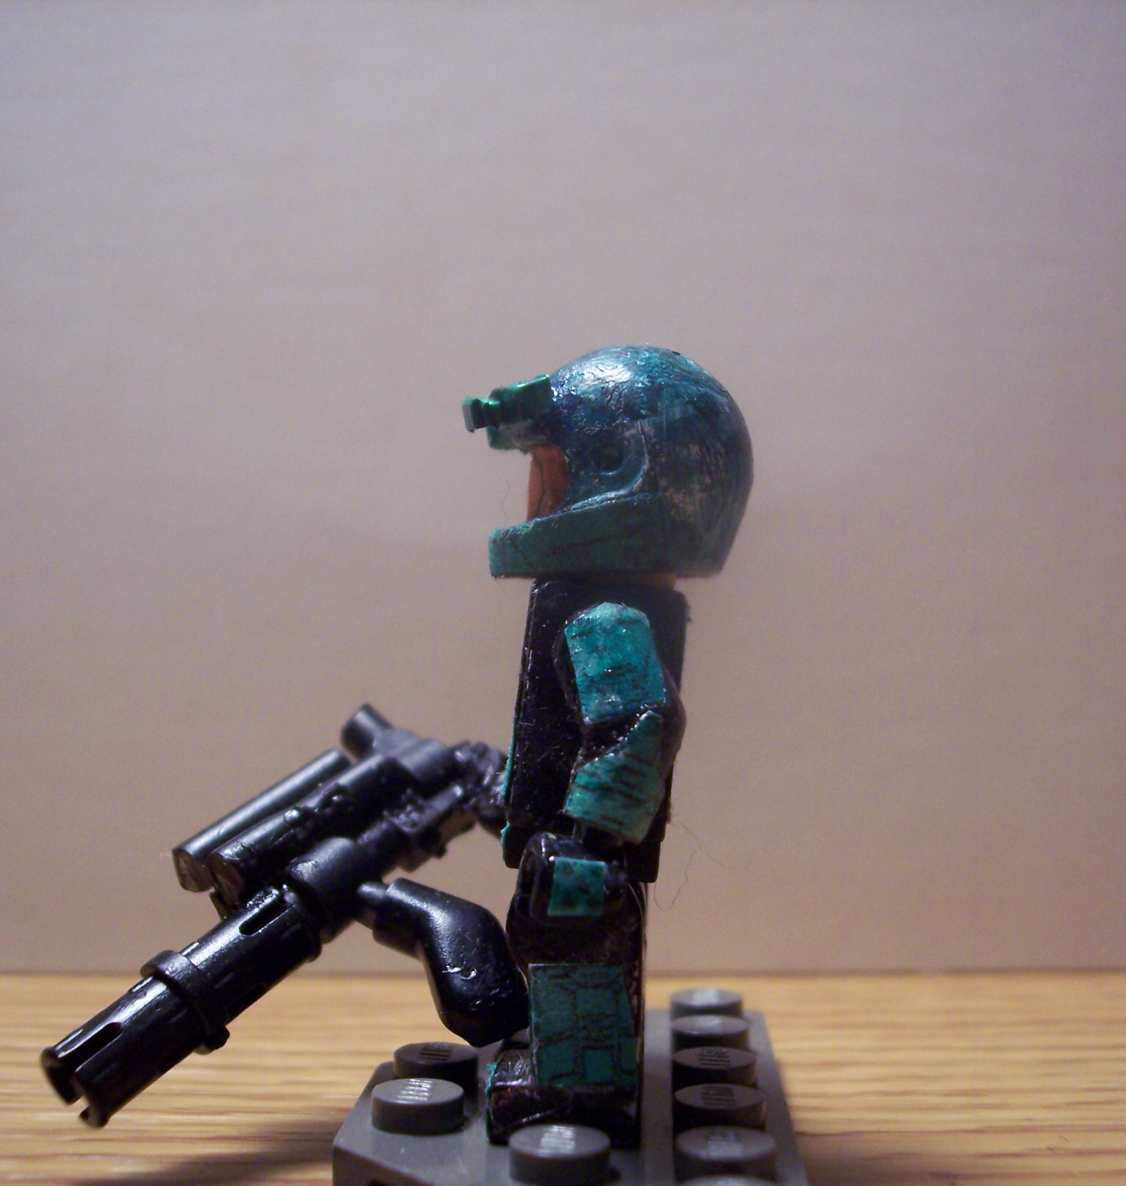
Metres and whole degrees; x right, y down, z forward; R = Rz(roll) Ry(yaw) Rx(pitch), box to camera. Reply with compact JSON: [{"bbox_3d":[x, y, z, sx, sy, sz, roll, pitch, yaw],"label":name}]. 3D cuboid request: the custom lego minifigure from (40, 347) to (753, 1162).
[{"bbox_3d":[-0.008,0.007,0.099,0.037,0.042,0.025,0,0,3],"label":"custom lego minifigure"}]

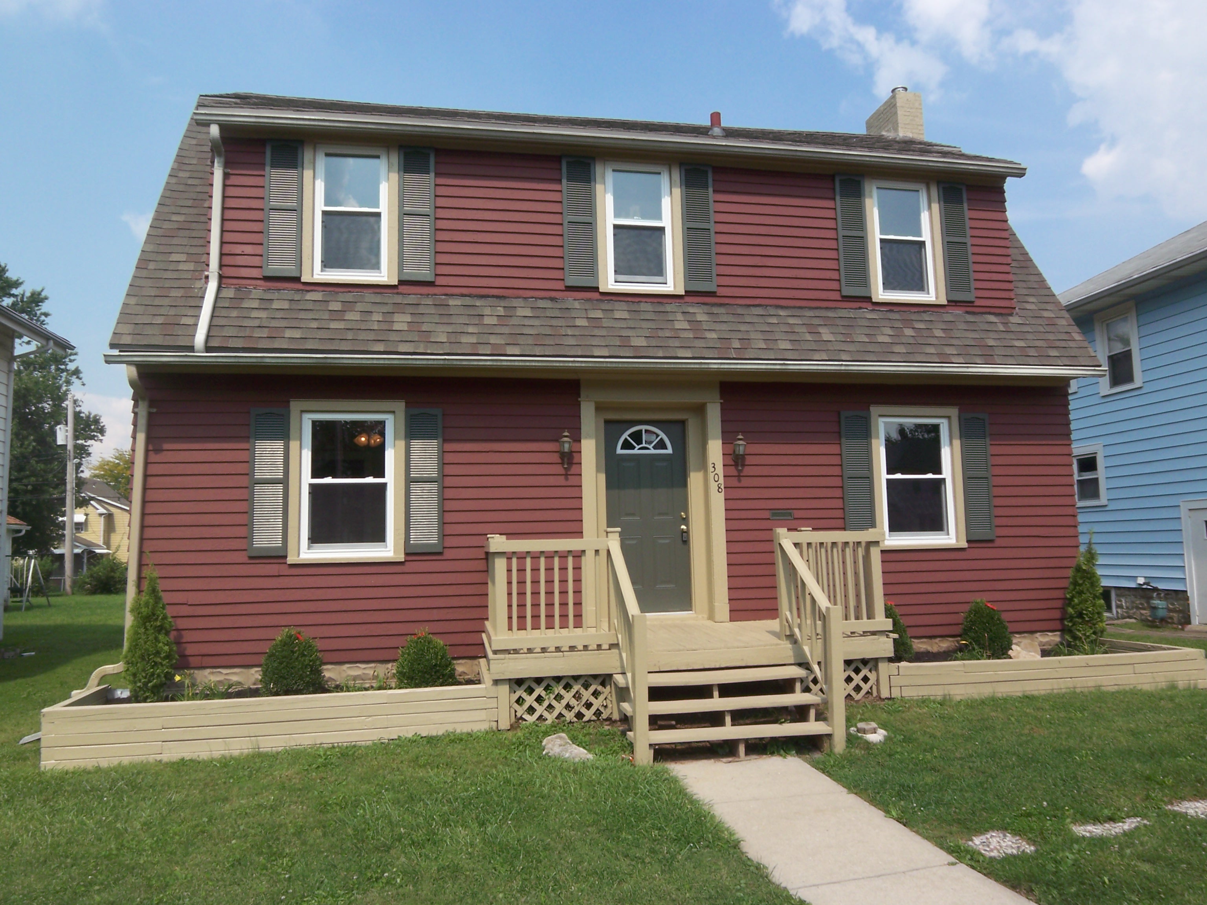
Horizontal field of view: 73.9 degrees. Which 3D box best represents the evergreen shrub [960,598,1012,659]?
[{"bbox_3d":[3.909,1.793,8.205,0.479,0.596,0.479,0,-5,-10],"label":"evergreen shrub"}]

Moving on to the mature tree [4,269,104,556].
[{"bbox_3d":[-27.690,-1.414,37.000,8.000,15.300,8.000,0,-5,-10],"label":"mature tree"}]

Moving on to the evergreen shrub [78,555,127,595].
[{"bbox_3d":[-18.677,4.586,30.000,1.810,1.481,1.709,0,-5,-10],"label":"evergreen shrub"}]

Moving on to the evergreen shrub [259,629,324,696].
[{"bbox_3d":[-2.704,1.829,6.984,0.530,0.586,0.530,0,-5,-10],"label":"evergreen shrub"}]

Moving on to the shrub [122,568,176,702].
[{"bbox_3d":[-3.853,1.537,6.801,0.398,1.185,0.398,0,-5,-10],"label":"shrub"}]

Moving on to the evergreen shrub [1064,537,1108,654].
[{"bbox_3d":[5.081,1.510,8.448,0.392,1.174,0.392,0,-5,-10],"label":"evergreen shrub"}]

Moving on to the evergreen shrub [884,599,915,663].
[{"bbox_3d":[2.871,1.799,8.064,0.483,0.603,0.483,0,-5,-10],"label":"evergreen shrub"}]

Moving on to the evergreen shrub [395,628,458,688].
[{"bbox_3d":[-1.592,1.861,7.186,0.546,0.512,0.546,0,-5,-10],"label":"evergreen shrub"}]

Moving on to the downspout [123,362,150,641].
[{"bbox_3d":[-4.307,0.588,7.373,0.120,2.750,0.260,0,-5,-10],"label":"downspout"}]

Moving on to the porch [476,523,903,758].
[{"bbox_3d":[0.773,1.510,7.094,3.560,1.670,2.500,0,-5,-10],"label":"porch"}]

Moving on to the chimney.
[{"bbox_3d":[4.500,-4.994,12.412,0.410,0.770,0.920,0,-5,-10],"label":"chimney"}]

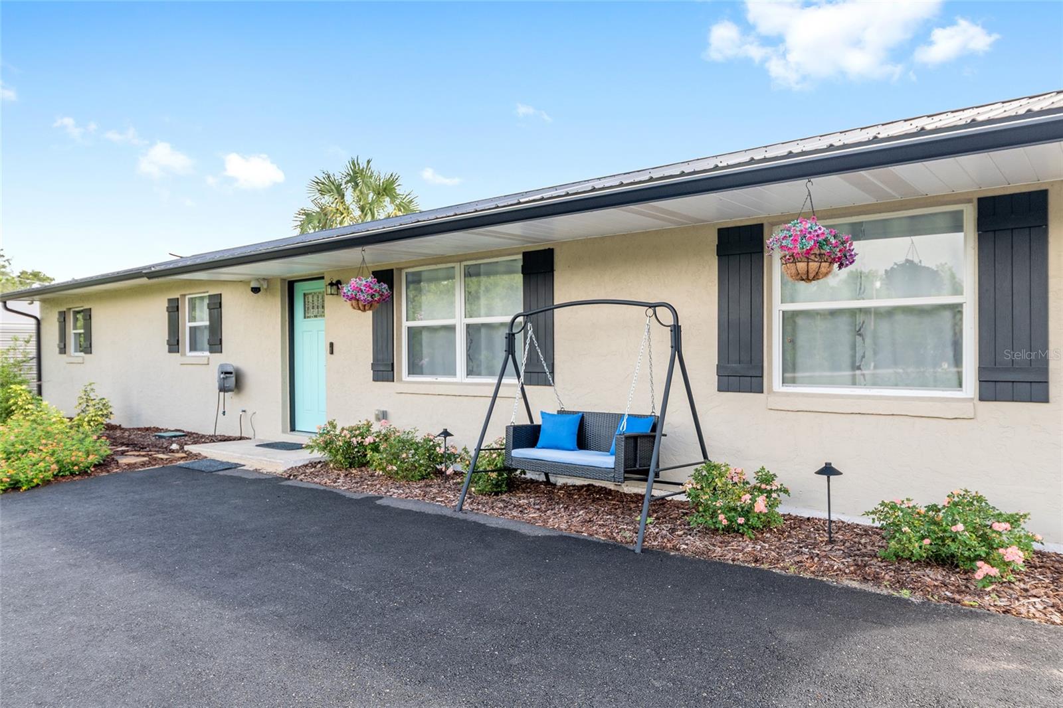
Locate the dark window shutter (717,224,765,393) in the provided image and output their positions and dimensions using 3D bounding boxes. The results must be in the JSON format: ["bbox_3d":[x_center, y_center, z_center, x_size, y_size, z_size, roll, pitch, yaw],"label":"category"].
[{"bbox_3d":[1.633,-0.348,5.787,0.376,1.303,0.045,0,0,40],"label":"dark window shutter"}]

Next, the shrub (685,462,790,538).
[{"bbox_3d":[1.416,1.000,5.103,0.713,0.499,0.642,0,0,40],"label":"shrub"}]

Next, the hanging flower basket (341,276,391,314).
[{"bbox_3d":[-1.597,-0.583,7.147,0.480,0.370,0.480,0,0,0],"label":"hanging flower basket"}]

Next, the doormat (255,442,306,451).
[{"bbox_3d":[-3.151,1.191,9.503,0.750,0.012,0.470,0,0,40],"label":"doormat"}]

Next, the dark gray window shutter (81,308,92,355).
[{"bbox_3d":[-8.671,-0.447,14.395,0.360,0.890,0.042,0,0,40],"label":"dark gray window shutter"}]

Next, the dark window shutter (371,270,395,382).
[{"bbox_3d":[-1.742,-0.325,8.621,0.376,1.303,0.045,0,0,40],"label":"dark window shutter"}]

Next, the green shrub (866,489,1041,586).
[{"bbox_3d":[2.385,1.023,4.224,0.869,0.468,0.738,0,0,40],"label":"green shrub"}]

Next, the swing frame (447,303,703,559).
[{"bbox_3d":[0.441,0.432,5.924,1.850,1.725,1.170,0,0,44],"label":"swing frame"}]

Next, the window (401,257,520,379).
[{"bbox_3d":[-0.769,-0.335,8.021,1.891,1.296,0.090,0,0,40],"label":"window"}]

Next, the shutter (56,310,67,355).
[{"bbox_3d":[-9.791,-0.440,15.379,0.380,0.890,0.045,0,0,40],"label":"shutter"}]

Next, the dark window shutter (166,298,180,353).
[{"bbox_3d":[-5.876,-0.463,12.092,0.380,0.890,0.045,0,0,40],"label":"dark window shutter"}]

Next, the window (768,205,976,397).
[{"bbox_3d":[2.443,-0.354,5.372,1.375,1.292,0.090,0,0,40],"label":"window"}]

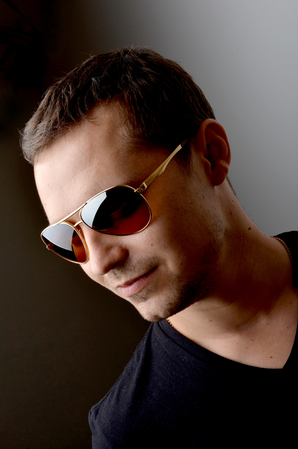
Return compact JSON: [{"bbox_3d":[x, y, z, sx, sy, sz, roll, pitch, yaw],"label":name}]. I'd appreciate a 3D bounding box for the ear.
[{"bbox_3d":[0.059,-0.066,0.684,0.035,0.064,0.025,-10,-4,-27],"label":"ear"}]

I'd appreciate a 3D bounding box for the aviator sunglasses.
[{"bbox_3d":[-0.023,-0.025,0.683,0.140,0.050,0.135,-27,14,42],"label":"aviator sunglasses"}]

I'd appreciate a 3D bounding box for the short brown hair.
[{"bbox_3d":[-0.034,-0.086,0.714,0.166,0.155,0.200,-23,17,38],"label":"short brown hair"}]

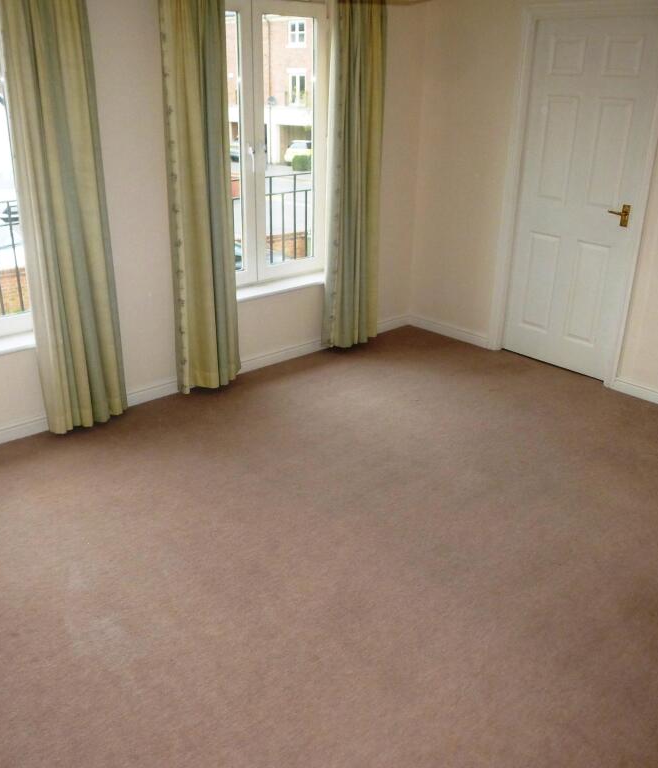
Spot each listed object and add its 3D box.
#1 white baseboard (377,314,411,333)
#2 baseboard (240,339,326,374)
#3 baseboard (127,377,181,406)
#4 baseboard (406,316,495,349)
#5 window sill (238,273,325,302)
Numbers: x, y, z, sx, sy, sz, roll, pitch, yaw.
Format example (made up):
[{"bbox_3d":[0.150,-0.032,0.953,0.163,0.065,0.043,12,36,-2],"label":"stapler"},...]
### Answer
[{"bbox_3d":[0.454,-0.427,5.268,0.345,0.087,0.020,-19,30,-40],"label":"white baseboard"},{"bbox_3d":[-0.284,-0.186,4.637,0.750,0.087,0.020,-19,30,-40],"label":"baseboard"},{"bbox_3d":[-0.968,0.041,4.045,0.360,0.087,0.020,-19,30,-40],"label":"baseboard"},{"bbox_3d":[0.835,-0.369,5.148,0.020,0.087,0.710,-19,30,-40],"label":"baseboard"},{"bbox_3d":[-0.337,-0.588,4.551,0.980,0.026,0.235,-19,30,-40],"label":"window sill"}]

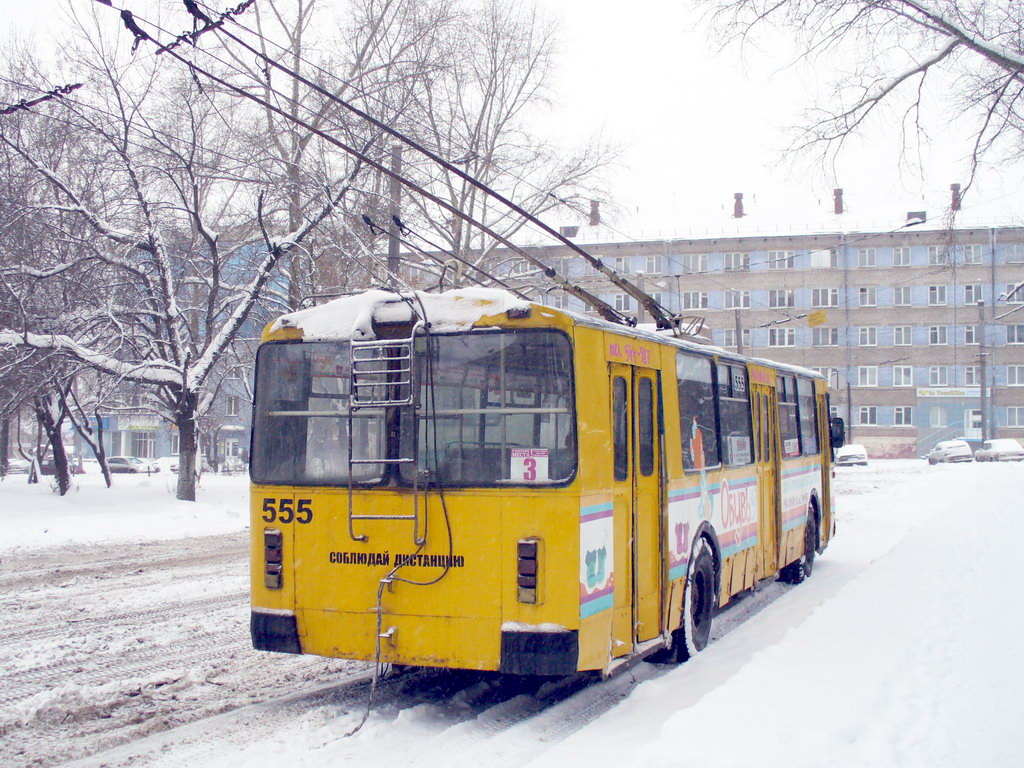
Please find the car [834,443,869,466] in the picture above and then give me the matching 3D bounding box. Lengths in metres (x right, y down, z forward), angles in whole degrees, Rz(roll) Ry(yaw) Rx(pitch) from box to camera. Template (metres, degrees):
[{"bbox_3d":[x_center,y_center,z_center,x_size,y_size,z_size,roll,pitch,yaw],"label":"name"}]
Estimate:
[{"bbox_3d":[18.173,3.848,58.500,1.680,1.430,4.100,-1,-3,16],"label":"car"}]

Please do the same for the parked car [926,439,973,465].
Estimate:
[{"bbox_3d":[24.328,3.873,61.000,1.700,1.450,4.100,-1,-2,7],"label":"parked car"}]

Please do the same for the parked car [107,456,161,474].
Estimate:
[{"bbox_3d":[-27.464,5.955,79.000,4.400,1.500,1.750,-1,-2,7],"label":"parked car"}]

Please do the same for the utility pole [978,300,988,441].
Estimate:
[{"bbox_3d":[29.706,-0.284,69.000,0.320,10.000,0.320,-1,-2,15],"label":"utility pole"}]

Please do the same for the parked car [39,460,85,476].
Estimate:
[{"bbox_3d":[-32.105,5.986,78.000,4.300,1.450,1.700,0,-2,0],"label":"parked car"}]

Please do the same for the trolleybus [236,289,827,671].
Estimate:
[{"bbox_3d":[1.630,1.050,12.600,2.550,3.100,11.600,-1,-3,24],"label":"trolleybus"}]

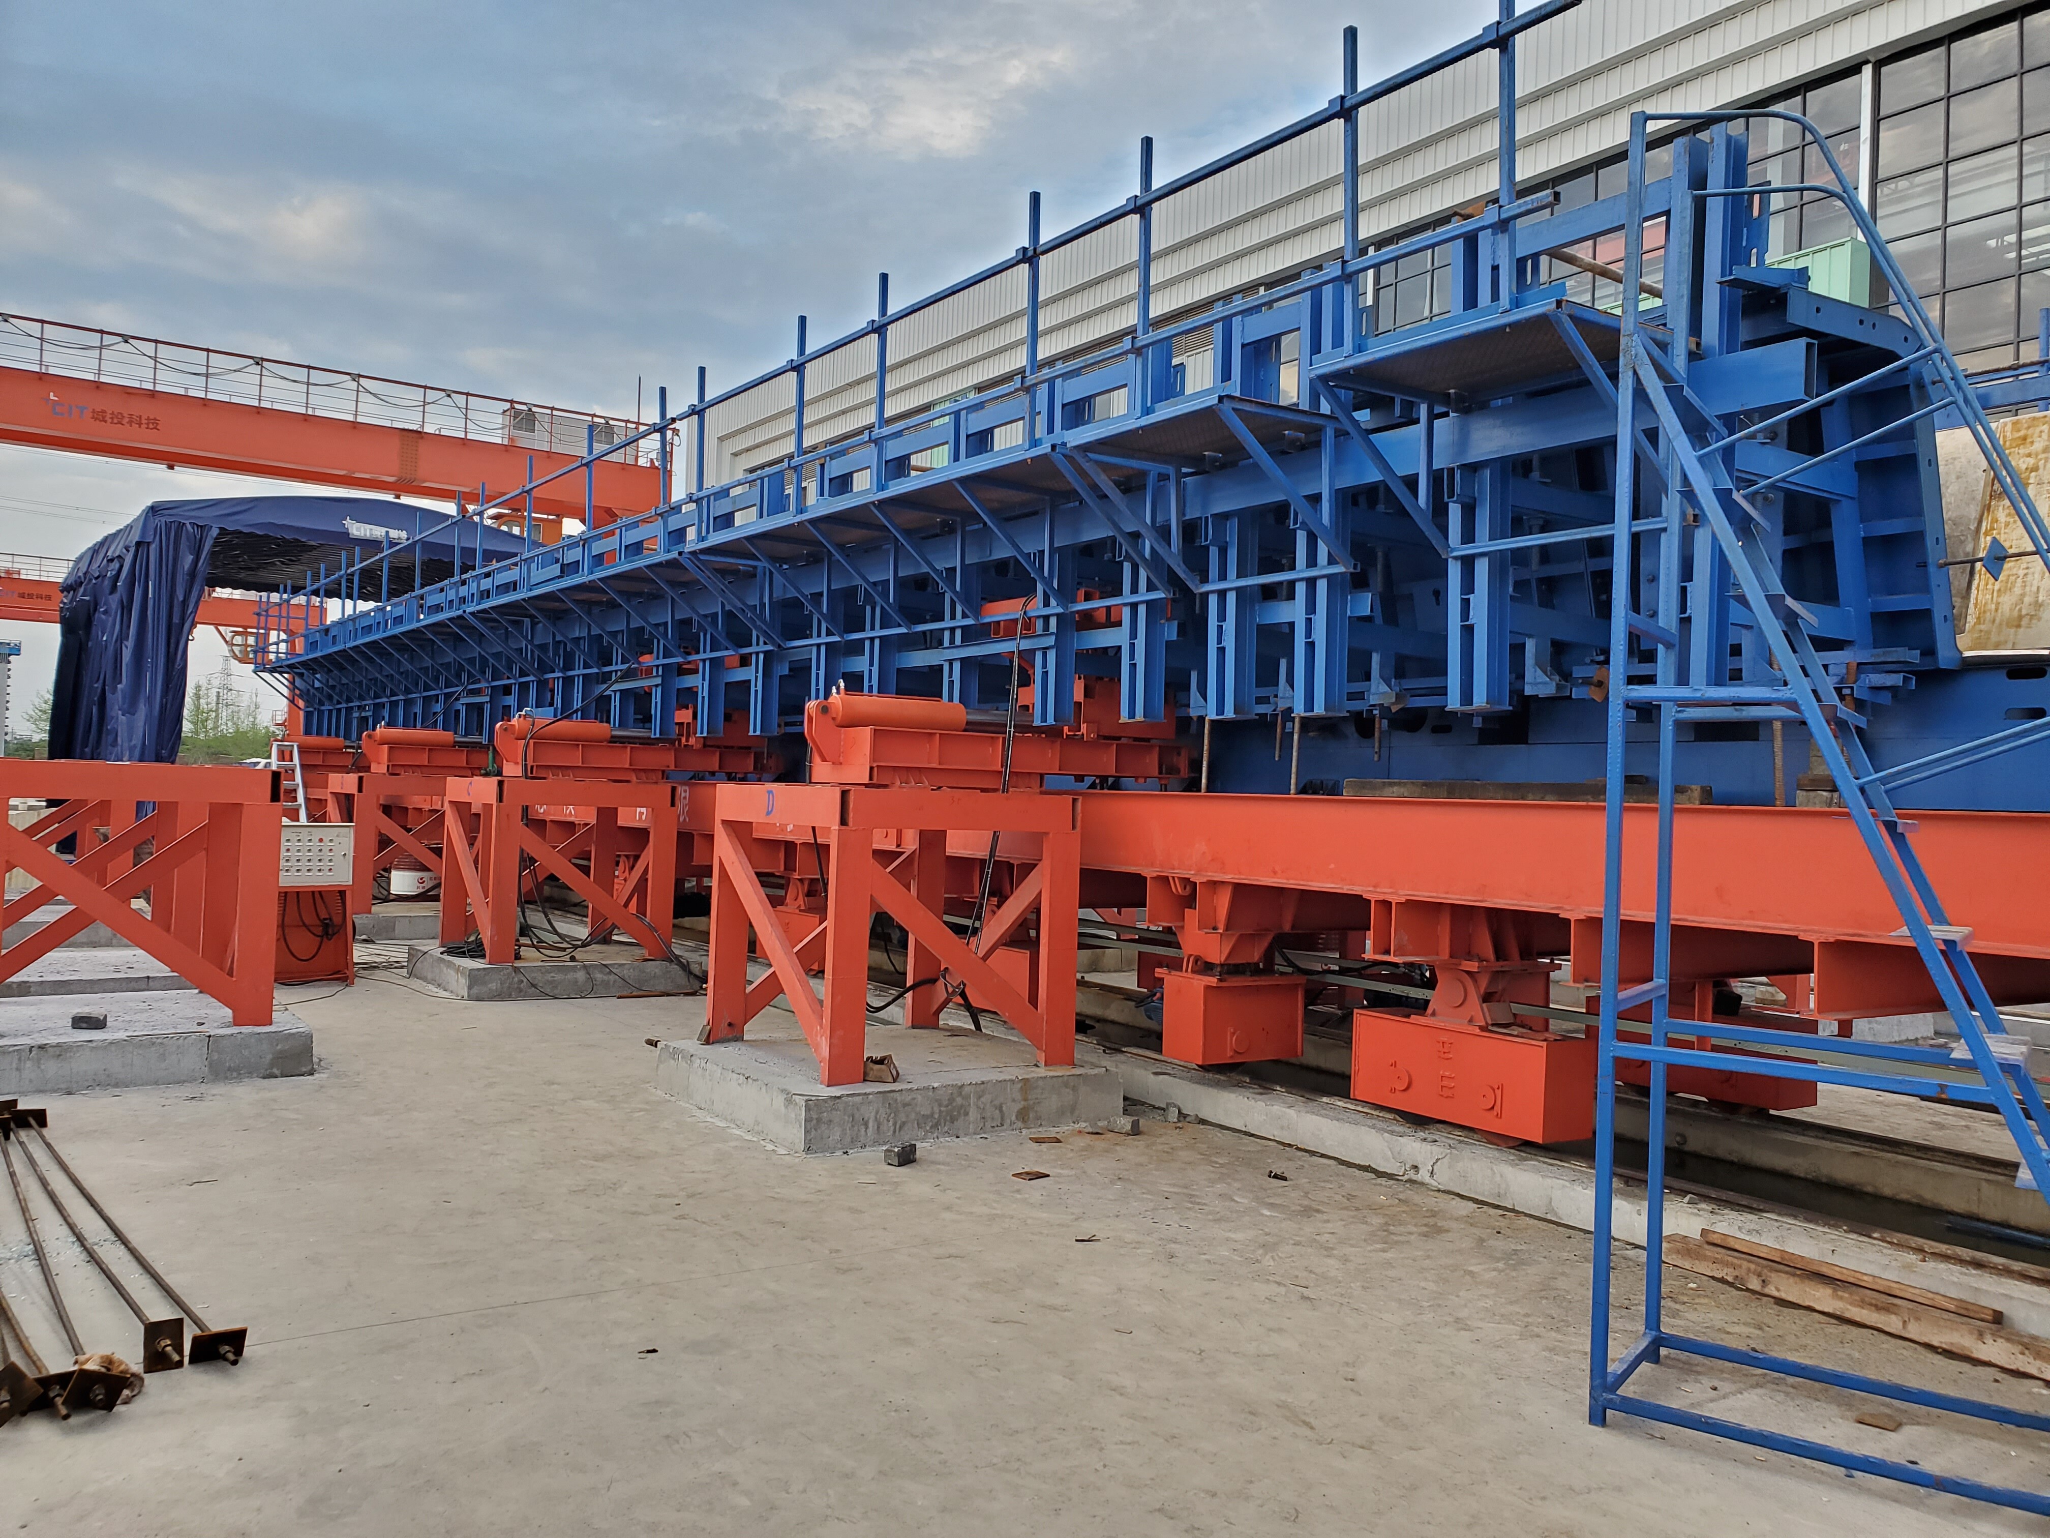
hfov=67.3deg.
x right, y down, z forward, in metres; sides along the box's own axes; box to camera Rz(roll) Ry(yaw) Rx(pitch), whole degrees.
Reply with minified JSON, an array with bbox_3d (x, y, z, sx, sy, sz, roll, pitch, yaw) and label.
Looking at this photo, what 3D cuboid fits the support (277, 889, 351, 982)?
[{"bbox_3d":[-5.451,1.273,11.693,0.598,0.744,0.324,3,-2,-43],"label":"support"}]

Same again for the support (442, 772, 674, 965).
[{"bbox_3d":[-3.806,0.801,12.550,1.427,1.380,1.335,3,-2,-36],"label":"support"}]

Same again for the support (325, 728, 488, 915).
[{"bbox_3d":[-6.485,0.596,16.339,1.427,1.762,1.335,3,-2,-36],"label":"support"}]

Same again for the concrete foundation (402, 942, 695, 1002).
[{"bbox_3d":[-3.810,1.603,12.419,1.803,0.230,1.695,3,-2,-36],"label":"concrete foundation"}]

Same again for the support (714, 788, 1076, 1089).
[{"bbox_3d":[-0.693,0.811,8.129,1.427,1.380,1.335,3,-2,-36],"label":"support"}]

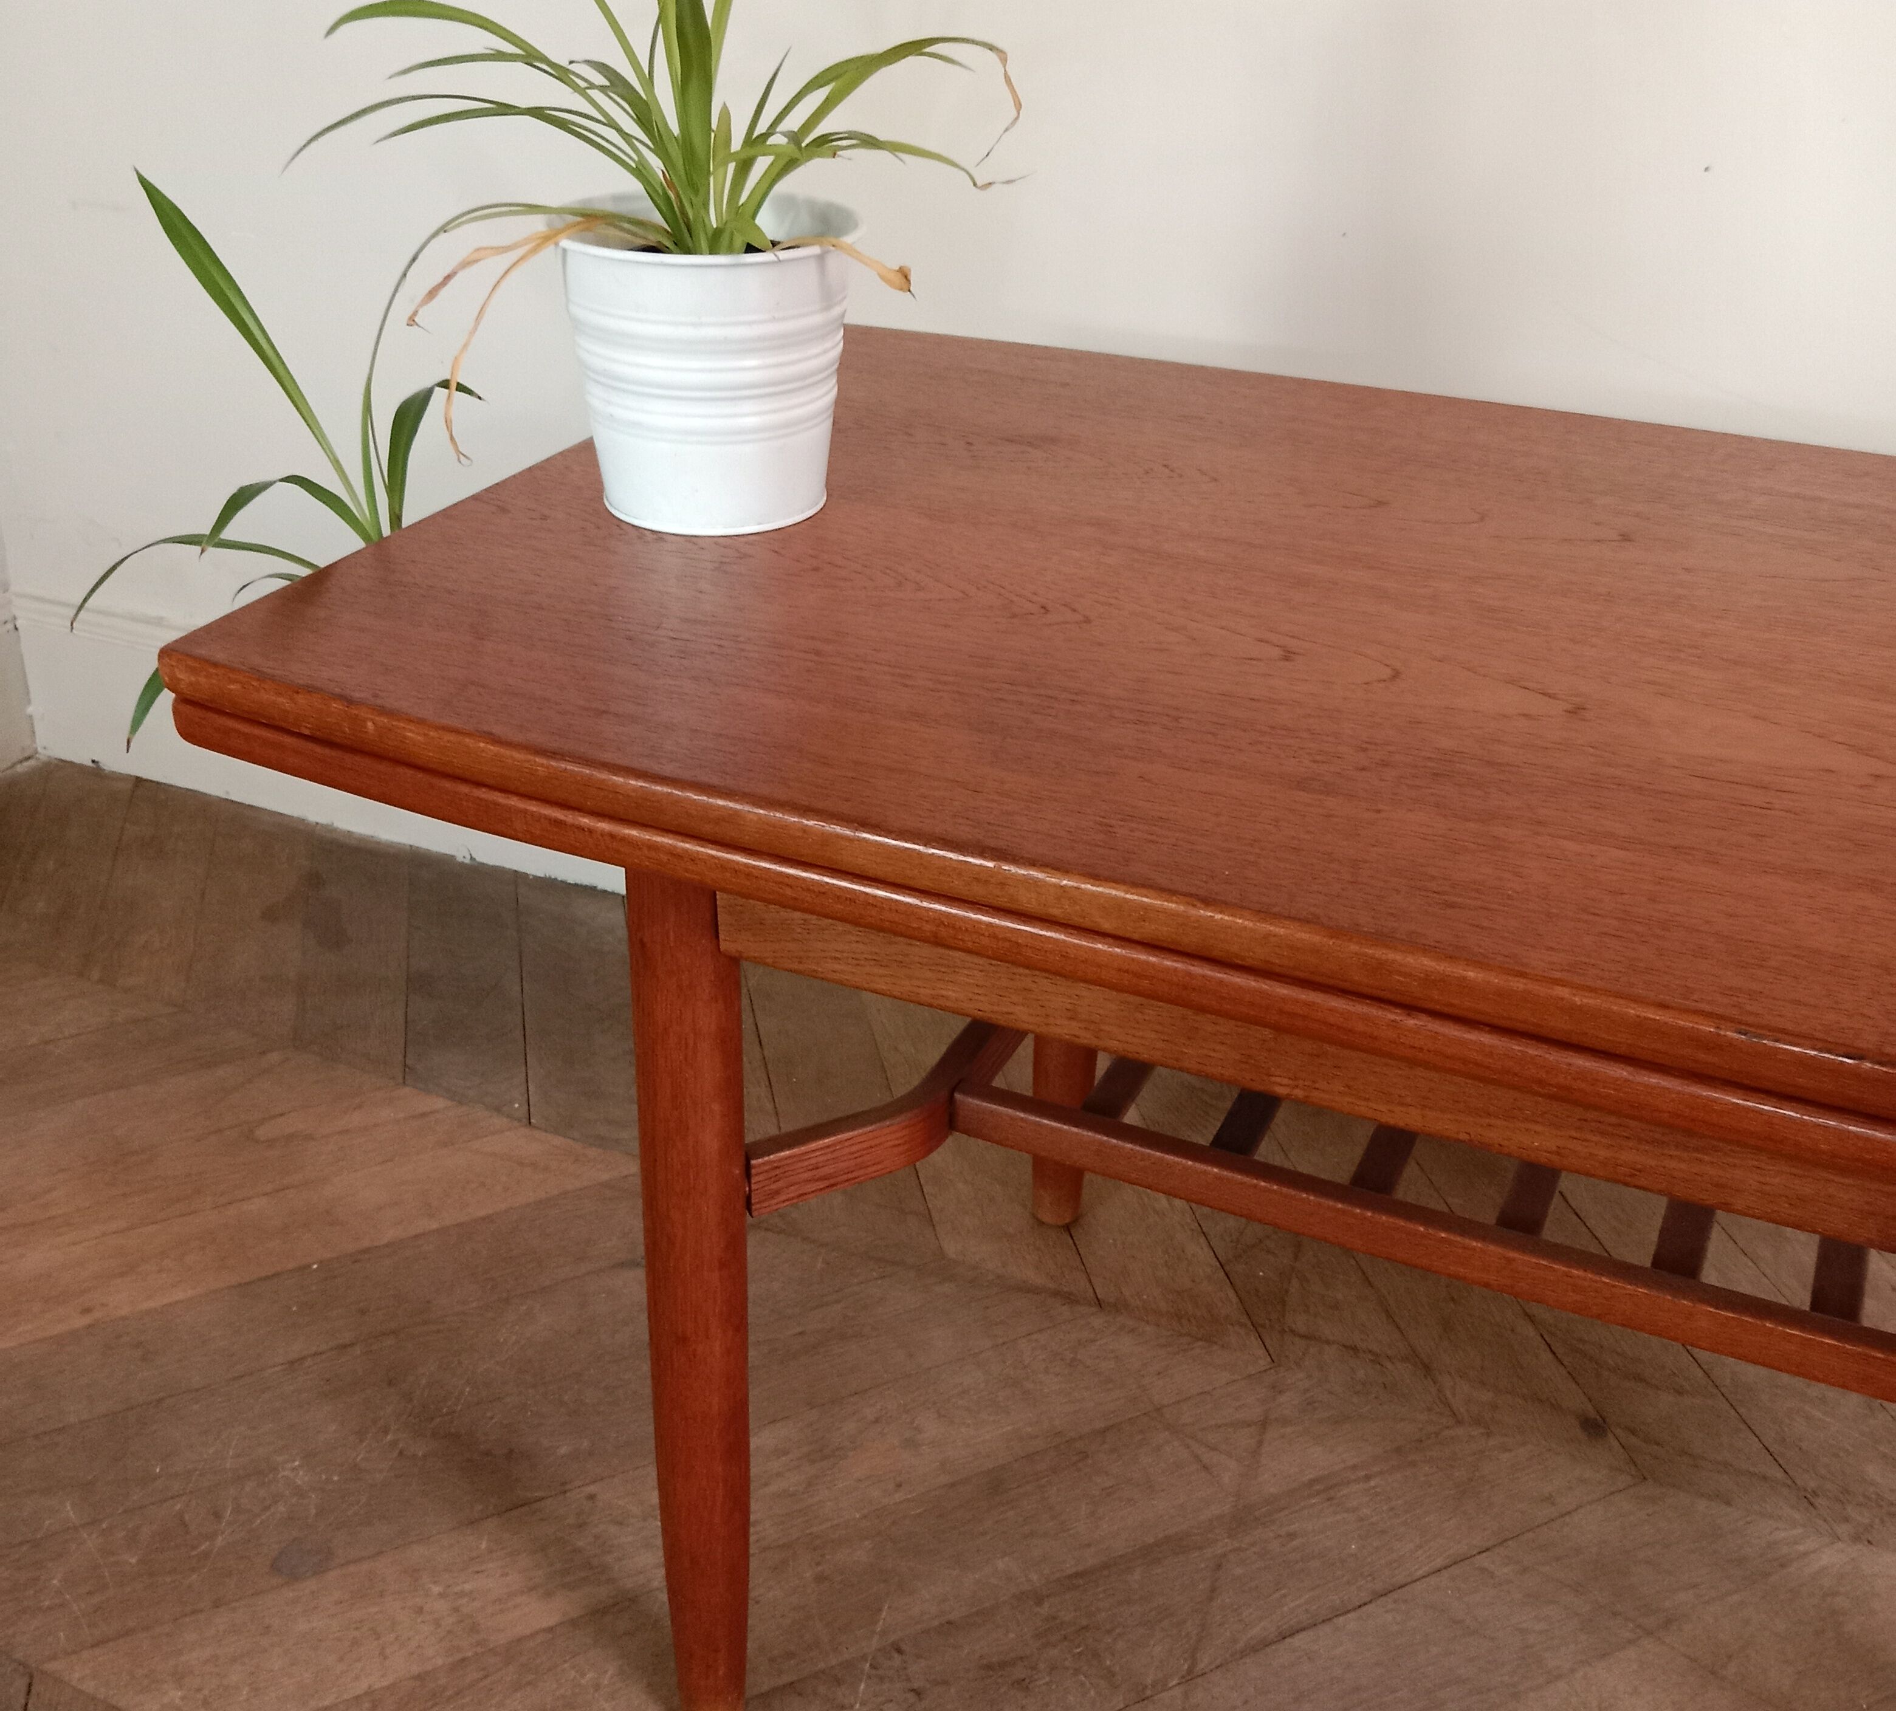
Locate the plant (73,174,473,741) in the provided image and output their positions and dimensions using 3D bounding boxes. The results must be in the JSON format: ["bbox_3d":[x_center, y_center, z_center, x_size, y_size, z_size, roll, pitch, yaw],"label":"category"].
[{"bbox_3d":[-0.313,-0.188,0.915,0.190,0.270,0.180,-10,31,-17],"label":"plant"}]

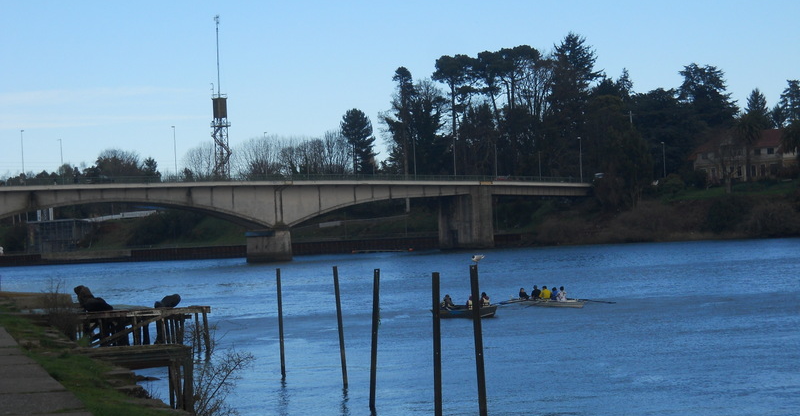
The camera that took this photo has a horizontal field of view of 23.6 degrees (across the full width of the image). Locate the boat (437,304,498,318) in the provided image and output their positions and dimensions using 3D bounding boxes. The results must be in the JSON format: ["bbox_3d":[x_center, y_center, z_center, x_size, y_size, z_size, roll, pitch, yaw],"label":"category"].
[{"bbox_3d":[3.438,5.405,99.562,3.600,0.650,1.400,-3,-1,22],"label":"boat"}]

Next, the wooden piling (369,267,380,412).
[{"bbox_3d":[-0.670,3.514,51.409,0.150,3.743,0.150,2,-1,0],"label":"wooden piling"}]

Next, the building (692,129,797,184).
[{"bbox_3d":[66.810,-9.987,372.000,17.500,10.600,11.000,-3,-1,27],"label":"building"}]

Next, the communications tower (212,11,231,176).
[{"bbox_3d":[-42.806,-25.060,460.000,4.300,42.686,4.300,-2,-1,-11],"label":"communications tower"}]

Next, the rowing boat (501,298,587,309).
[{"bbox_3d":[8.448,5.414,110.734,1.050,0.500,8.600,-2,-1,-24],"label":"rowing boat"}]

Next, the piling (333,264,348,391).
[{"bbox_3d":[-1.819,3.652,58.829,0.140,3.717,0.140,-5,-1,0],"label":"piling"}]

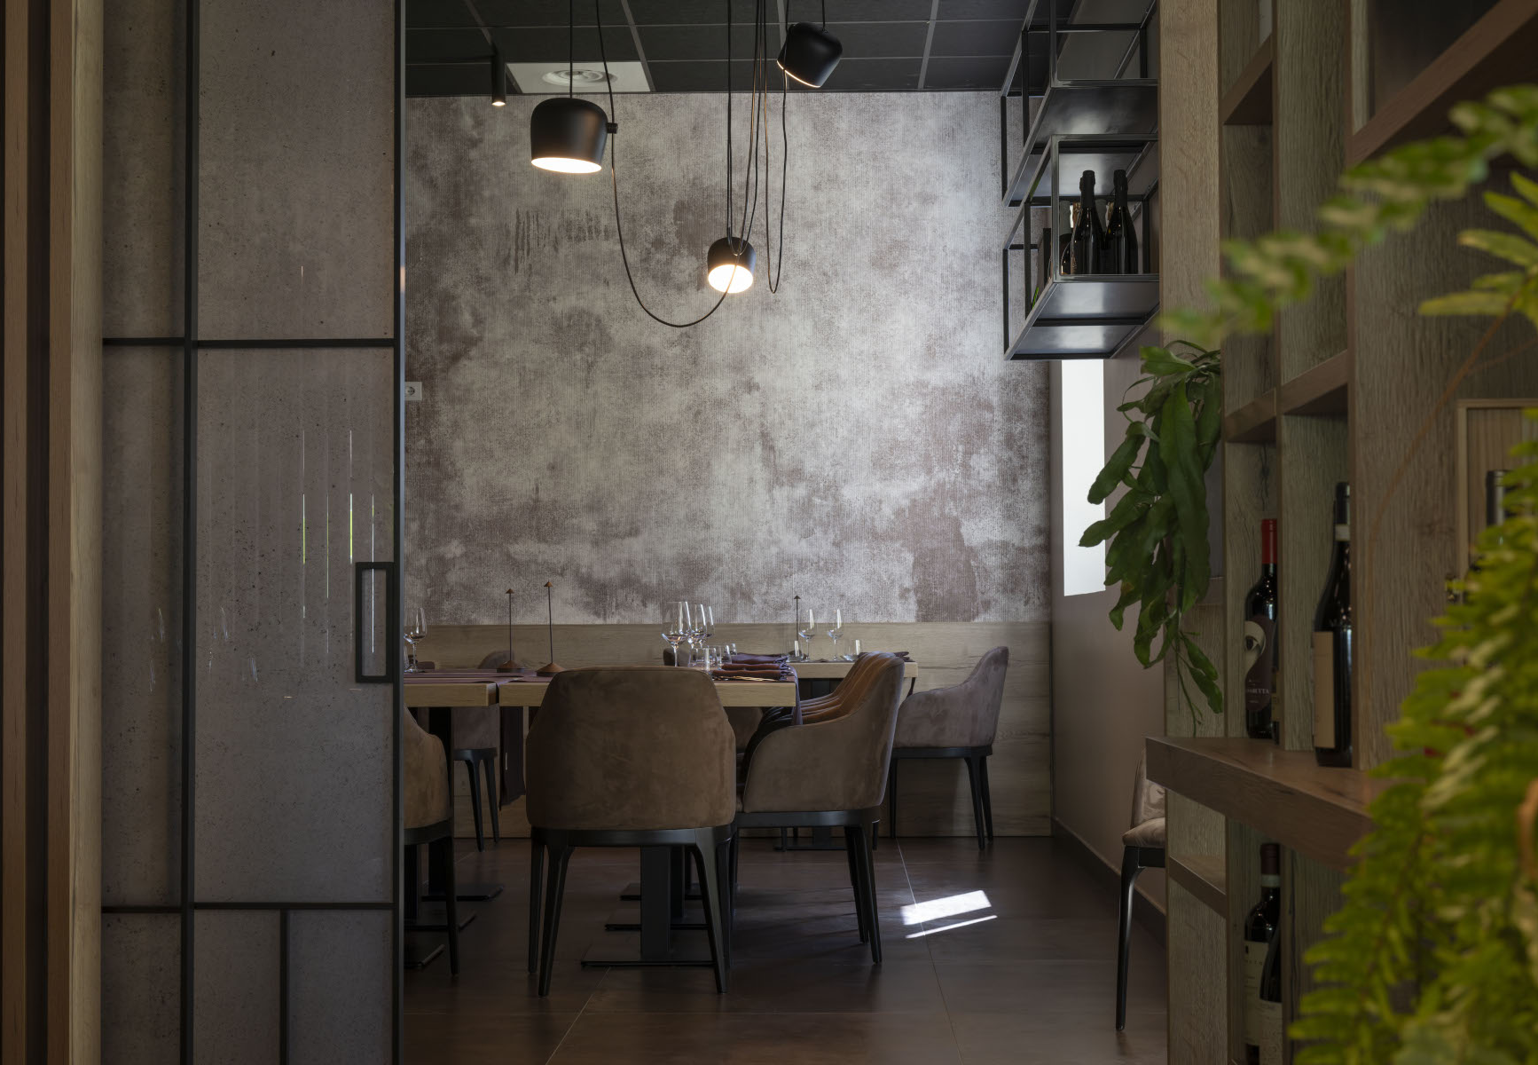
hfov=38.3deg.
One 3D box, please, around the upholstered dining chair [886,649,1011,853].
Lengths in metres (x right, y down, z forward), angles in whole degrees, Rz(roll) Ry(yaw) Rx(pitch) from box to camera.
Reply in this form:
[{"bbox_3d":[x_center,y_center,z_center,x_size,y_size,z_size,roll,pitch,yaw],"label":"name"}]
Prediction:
[{"bbox_3d":[0.749,0.906,9.434,0.580,0.840,0.560,-1,-2,11],"label":"upholstered dining chair"}]

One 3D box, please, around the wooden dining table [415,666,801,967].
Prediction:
[{"bbox_3d":[-0.671,0.840,7.036,1.550,0.778,2.230,0,-2,2],"label":"wooden dining table"}]

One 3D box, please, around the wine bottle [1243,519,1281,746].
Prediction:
[{"bbox_3d":[0.666,0.127,2.934,0.074,0.296,0.074,-2,-3,32],"label":"wine bottle"}]

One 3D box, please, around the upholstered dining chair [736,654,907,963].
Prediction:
[{"bbox_3d":[0.112,0.784,6.323,0.530,0.825,0.550,0,-2,-1],"label":"upholstered dining chair"}]

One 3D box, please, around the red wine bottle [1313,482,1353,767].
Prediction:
[{"bbox_3d":[0.634,0.098,2.431,0.079,0.312,0.079,1,-3,-30],"label":"red wine bottle"}]

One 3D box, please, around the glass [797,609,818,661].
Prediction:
[{"bbox_3d":[0.162,0.420,9.140,0.087,0.220,0.087,0,-2,2],"label":"glass"}]

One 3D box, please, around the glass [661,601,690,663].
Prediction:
[{"bbox_3d":[-0.272,0.319,6.503,0.085,0.222,0.085,0,-2,2],"label":"glass"}]

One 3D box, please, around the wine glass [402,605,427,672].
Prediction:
[{"bbox_3d":[-1.196,0.357,7.482,0.086,0.226,0.086,0,-2,2],"label":"wine glass"}]

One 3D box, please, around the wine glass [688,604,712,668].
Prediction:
[{"bbox_3d":[-0.242,0.353,7.352,0.083,0.222,0.083,0,-2,2],"label":"wine glass"}]

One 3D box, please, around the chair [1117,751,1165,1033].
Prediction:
[{"bbox_3d":[1.133,0.738,5.203,0.550,0.820,0.530,-1,-3,26],"label":"chair"}]

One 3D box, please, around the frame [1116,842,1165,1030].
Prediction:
[{"bbox_3d":[1.154,0.937,5.216,0.550,0.435,0.490,-2,-3,29],"label":"frame"}]

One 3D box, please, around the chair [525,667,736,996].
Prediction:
[{"bbox_3d":[-0.364,0.766,5.798,0.550,0.825,0.530,0,-2,-3],"label":"chair"}]

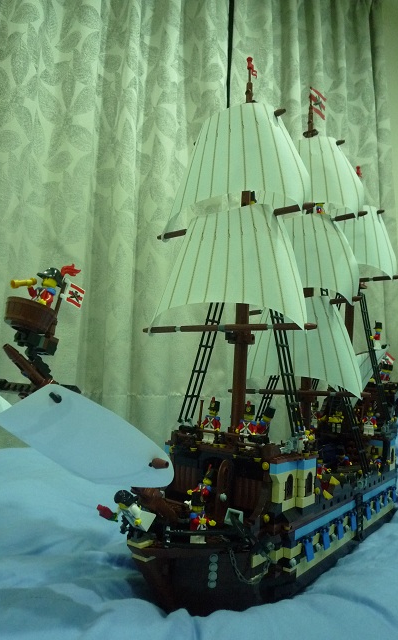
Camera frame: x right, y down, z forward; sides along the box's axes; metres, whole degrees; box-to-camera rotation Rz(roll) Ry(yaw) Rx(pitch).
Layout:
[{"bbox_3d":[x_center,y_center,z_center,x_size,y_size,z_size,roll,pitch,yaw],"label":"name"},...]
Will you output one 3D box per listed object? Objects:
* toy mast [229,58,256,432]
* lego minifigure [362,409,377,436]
[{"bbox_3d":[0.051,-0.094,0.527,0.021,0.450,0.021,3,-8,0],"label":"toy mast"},{"bbox_3d":[0.276,0.165,0.749,0.025,0.046,0.016,-2,-10,29],"label":"lego minifigure"}]

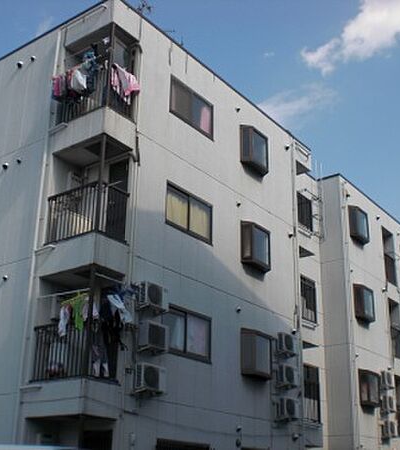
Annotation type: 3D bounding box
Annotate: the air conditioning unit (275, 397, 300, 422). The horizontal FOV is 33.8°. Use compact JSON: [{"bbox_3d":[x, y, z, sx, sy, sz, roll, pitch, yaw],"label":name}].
[{"bbox_3d":[2.274,4.726,16.982,0.272,0.519,0.735,-15,-27,35],"label":"air conditioning unit"}]

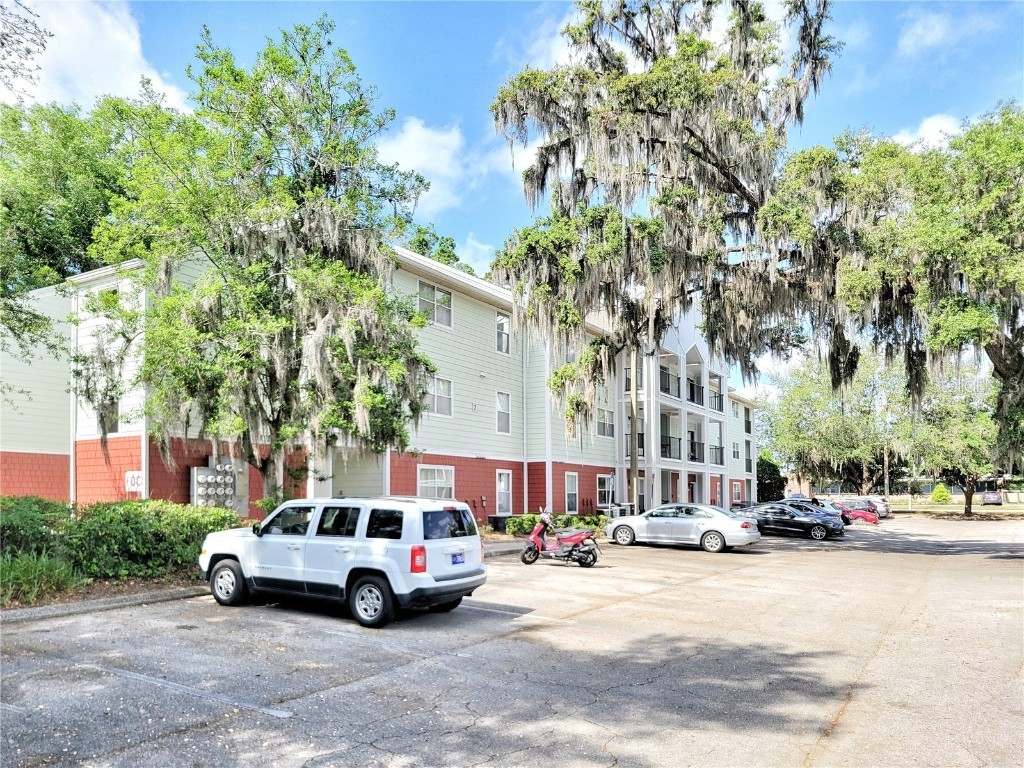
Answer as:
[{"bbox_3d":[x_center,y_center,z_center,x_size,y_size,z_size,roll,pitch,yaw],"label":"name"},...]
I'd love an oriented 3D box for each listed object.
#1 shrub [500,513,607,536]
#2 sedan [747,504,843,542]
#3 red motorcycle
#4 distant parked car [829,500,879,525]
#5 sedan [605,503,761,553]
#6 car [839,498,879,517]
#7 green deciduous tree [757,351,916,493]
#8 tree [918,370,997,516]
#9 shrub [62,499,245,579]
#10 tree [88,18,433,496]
[{"bbox_3d":[1.586,5.016,27.350,3.800,0.800,1.200,2,-7,-11],"label":"shrub"},{"bbox_3d":[10.461,5.356,30.188,4.750,1.400,1.900,-3,-8,27],"label":"sedan"},{"bbox_3d":[1.187,3.722,18.378,1.920,1.250,0.720,-3,-8,27],"label":"red motorcycle"},{"bbox_3d":[19.090,7.662,45.589,4.400,1.430,1.780,-3,-8,28],"label":"distant parked car"},{"bbox_3d":[5.211,4.476,24.493,4.870,1.480,1.830,-3,-8,28],"label":"sedan"},{"bbox_3d":[21.529,8.307,51.094,4.500,1.500,1.800,-3,-8,28],"label":"car"},{"bbox_3d":[30.245,4.279,71.863,13.600,13.800,12.500,-2,-8,23],"label":"green deciduous tree"},{"bbox_3d":[33.319,4.562,57.663,6.000,10.600,6.000,-3,-8,30],"label":"tree"},{"bbox_3d":[-6.839,3.012,14.978,1.400,1.250,3.400,-3,-8,28],"label":"shrub"},{"bbox_3d":[-5.127,-1.860,16.919,7.000,11.500,6.500,3,-8,-18],"label":"tree"}]

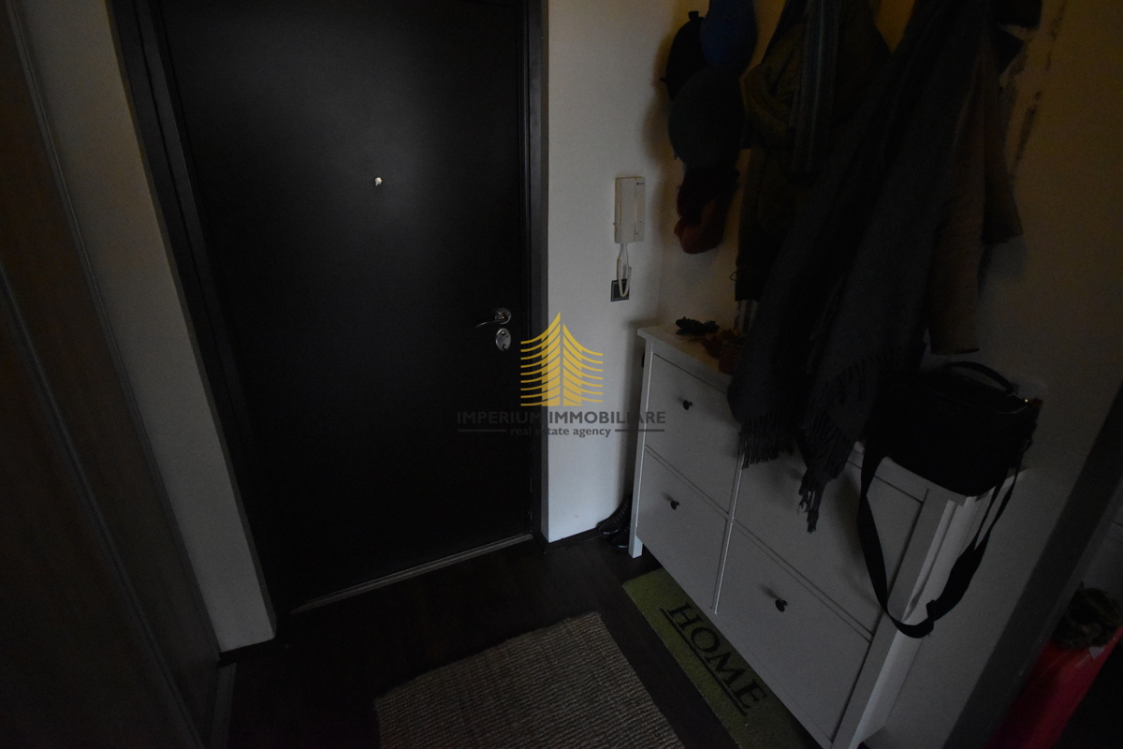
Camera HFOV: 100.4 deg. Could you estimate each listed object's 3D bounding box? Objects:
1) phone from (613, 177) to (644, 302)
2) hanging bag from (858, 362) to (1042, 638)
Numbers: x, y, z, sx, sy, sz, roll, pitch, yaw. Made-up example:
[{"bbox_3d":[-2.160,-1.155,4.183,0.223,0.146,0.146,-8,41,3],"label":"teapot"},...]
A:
[{"bbox_3d":[0.241,-0.491,1.733,0.090,0.432,0.053,-7,23,-22],"label":"phone"},{"bbox_3d":[0.732,0.224,0.935,0.180,0.490,0.220,-7,23,-22],"label":"hanging bag"}]

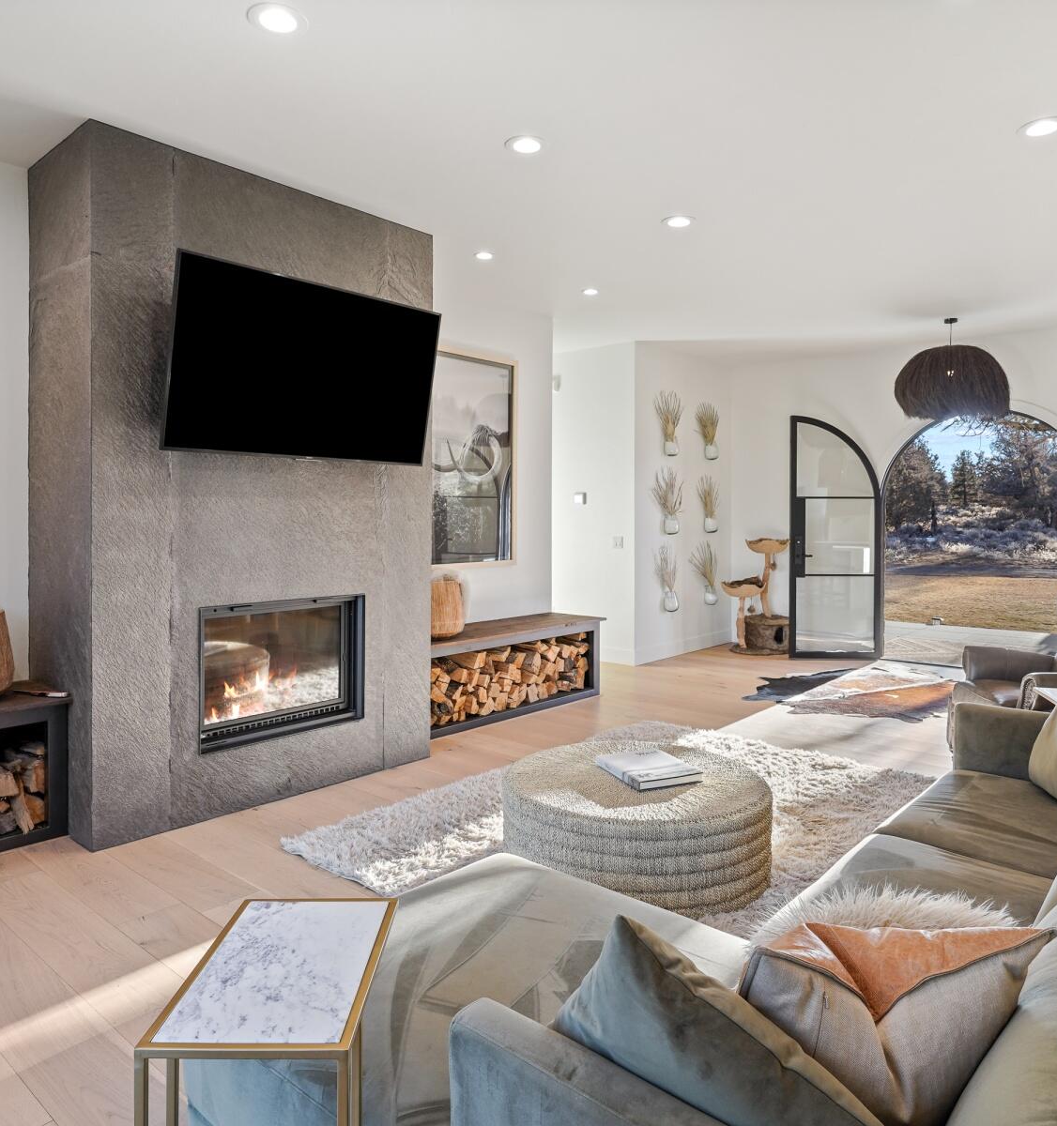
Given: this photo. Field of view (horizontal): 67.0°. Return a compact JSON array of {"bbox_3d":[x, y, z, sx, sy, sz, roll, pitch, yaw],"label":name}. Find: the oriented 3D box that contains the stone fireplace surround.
[{"bbox_3d":[-1.466,-0.373,4.228,0.700,3.050,1.830,1,2,42],"label":"stone fireplace surround"}]

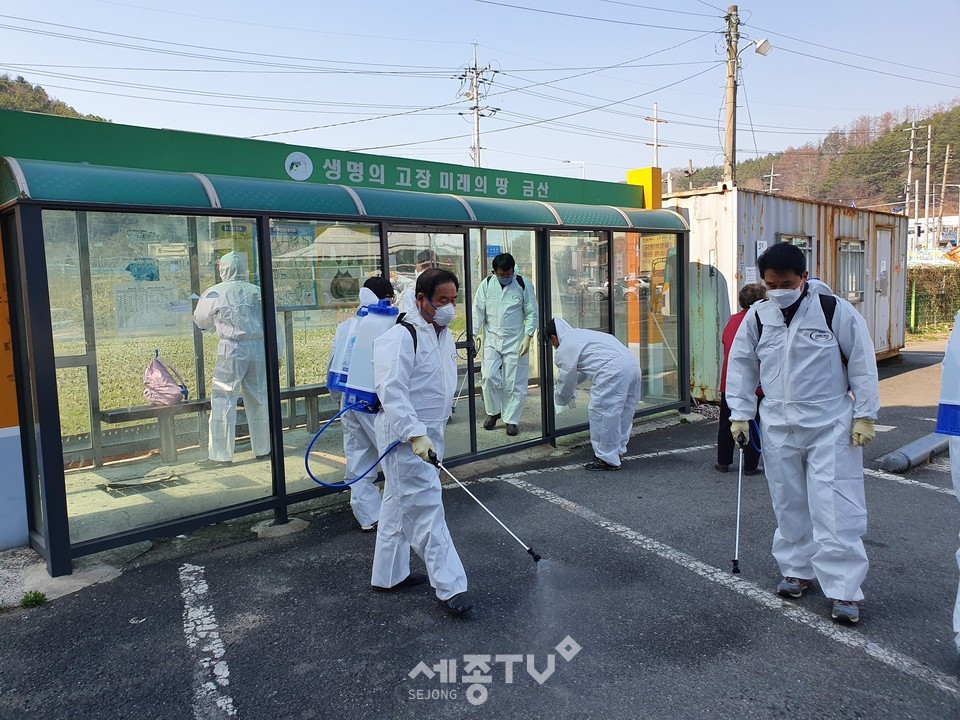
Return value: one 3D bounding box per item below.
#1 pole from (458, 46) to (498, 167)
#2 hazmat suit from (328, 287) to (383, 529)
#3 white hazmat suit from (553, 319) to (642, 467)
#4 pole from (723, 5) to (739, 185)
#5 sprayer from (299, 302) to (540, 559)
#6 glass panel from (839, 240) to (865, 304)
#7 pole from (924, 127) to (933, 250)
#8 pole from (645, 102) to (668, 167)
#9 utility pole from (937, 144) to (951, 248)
[{"bbox_3d":[-0.081,-8.833,36.352,2.000,14.046,1.200,-4,5,-17],"label":"pole"},{"bbox_3d":[-0.745,0.325,4.880,0.600,1.570,0.520,3,7,43],"label":"hazmat suit"},{"bbox_3d":[1.050,0.275,6.380,0.760,1.270,0.550,0,6,21],"label":"white hazmat suit"},{"bbox_3d":[5.649,-4.029,16.167,0.300,7.715,0.300,-2,5,0],"label":"pole"},{"bbox_3d":[-0.245,0.330,3.580,1.100,1.250,0.500,0,6,26],"label":"sprayer"},{"bbox_3d":[6.050,-1.430,11.750,0.100,1.050,1.250,3,7,43],"label":"glass panel"},{"bbox_3d":[28.048,-9.166,45.145,0.300,11.034,0.300,-2,5,0],"label":"pole"},{"bbox_3d":[11.959,-10.255,48.433,2.000,13.799,0.500,-7,7,-44],"label":"pole"},{"bbox_3d":[26.933,-7.993,42.150,0.300,9.316,0.300,2,5,0],"label":"utility pole"}]

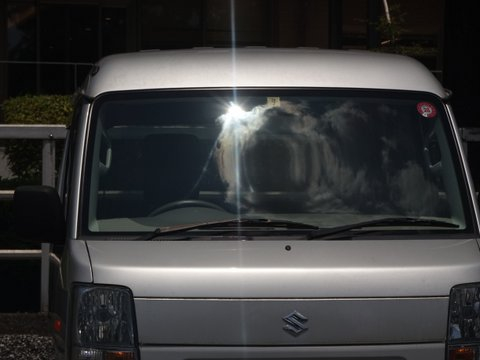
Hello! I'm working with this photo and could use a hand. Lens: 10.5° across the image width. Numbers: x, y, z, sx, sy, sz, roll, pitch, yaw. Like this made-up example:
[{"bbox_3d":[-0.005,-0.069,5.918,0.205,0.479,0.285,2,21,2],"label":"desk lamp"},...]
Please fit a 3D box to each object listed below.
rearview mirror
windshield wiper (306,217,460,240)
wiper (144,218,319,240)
[{"bbox_3d":[-0.677,0.117,8.850,0.175,0.200,0.120,0,0,-4],"label":"rearview mirror"},{"bbox_3d":[0.480,0.162,8.760,0.510,0.085,0.100,0,0,-10],"label":"windshield wiper"},{"bbox_3d":[-0.028,0.164,8.700,0.575,0.080,0.100,0,0,-4],"label":"wiper"}]

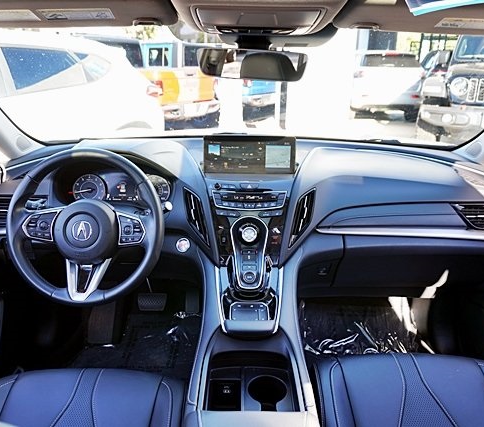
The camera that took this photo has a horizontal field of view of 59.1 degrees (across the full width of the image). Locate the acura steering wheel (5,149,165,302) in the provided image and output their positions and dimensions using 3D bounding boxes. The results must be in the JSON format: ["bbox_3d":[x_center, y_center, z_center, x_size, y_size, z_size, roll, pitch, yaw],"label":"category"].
[{"bbox_3d":[-0.372,0.034,1.025,0.370,0.370,0.120,0,-3,0],"label":"acura steering wheel"}]

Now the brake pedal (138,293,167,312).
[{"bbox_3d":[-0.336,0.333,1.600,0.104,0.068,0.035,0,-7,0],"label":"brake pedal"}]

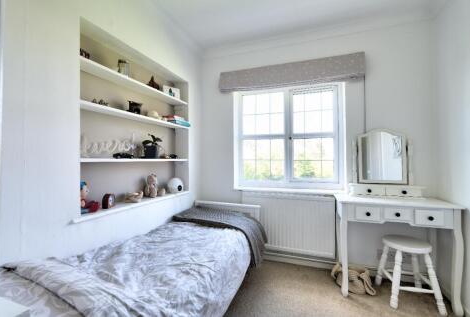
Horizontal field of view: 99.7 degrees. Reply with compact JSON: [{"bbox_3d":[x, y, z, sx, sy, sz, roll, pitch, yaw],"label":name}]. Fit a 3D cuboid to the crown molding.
[{"bbox_3d":[0.641,-1.244,2.031,2.229,0.097,0.092,0,0,18],"label":"crown molding"}]

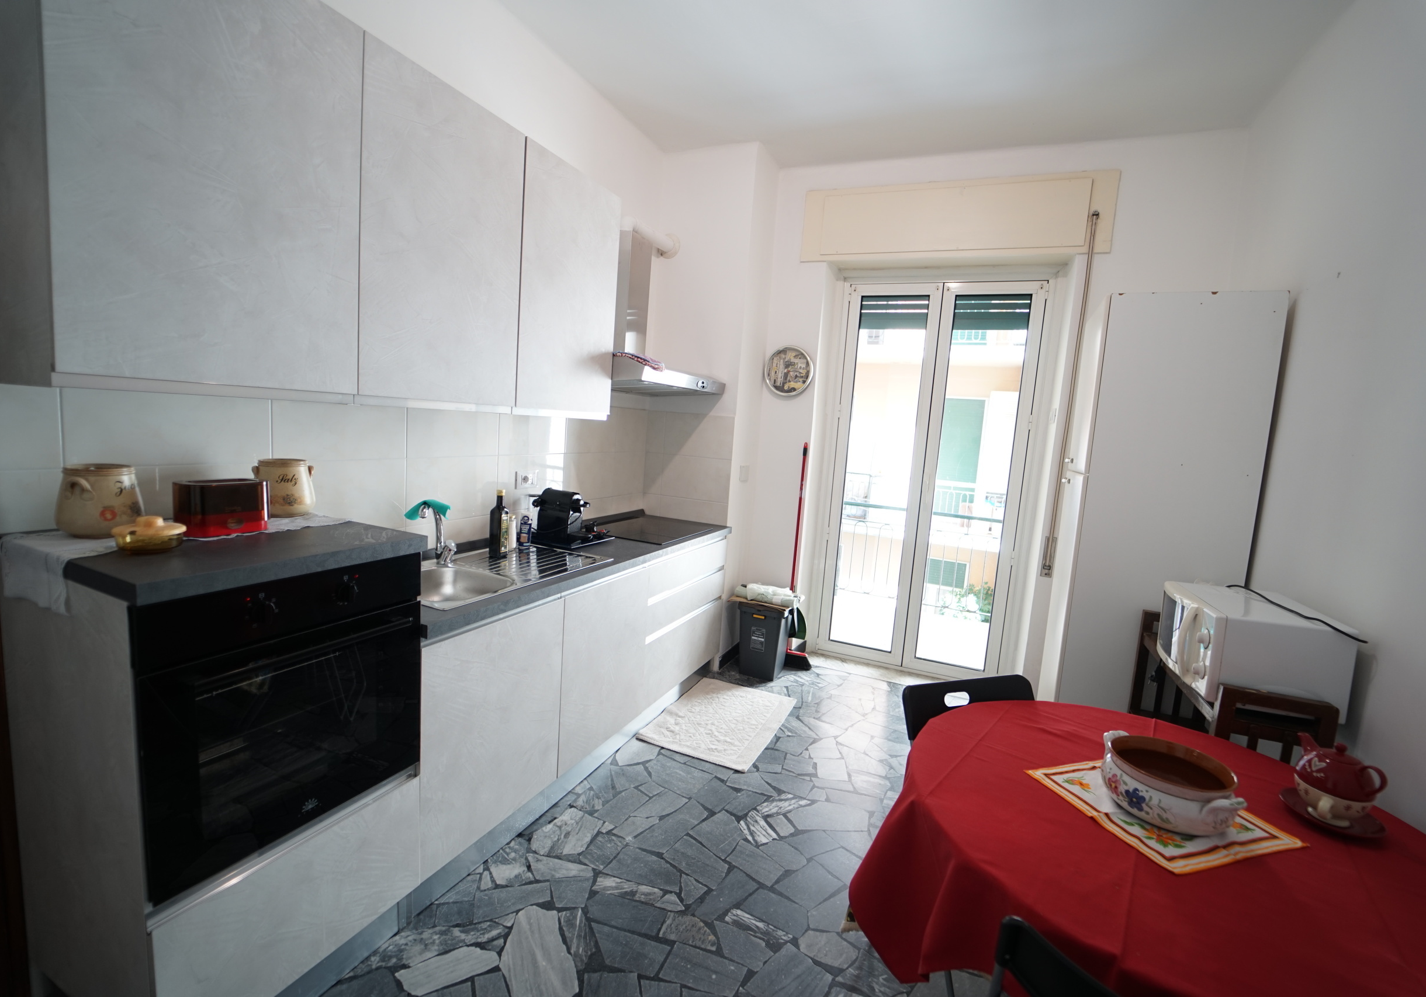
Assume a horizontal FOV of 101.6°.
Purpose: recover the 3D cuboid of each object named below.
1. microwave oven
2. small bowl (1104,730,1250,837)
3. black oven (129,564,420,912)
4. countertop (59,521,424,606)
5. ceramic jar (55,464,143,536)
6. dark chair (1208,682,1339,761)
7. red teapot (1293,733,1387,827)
[{"bbox_3d":[1.655,0.453,1.827,0.324,0.257,0.429,7,8,21],"label":"microwave oven"},{"bbox_3d":[0.981,0.607,1.252,0.227,0.107,0.282,2,7,-20],"label":"small bowl"},{"bbox_3d":[-1.144,0.424,1.411,0.570,0.600,0.597,7,7,24],"label":"black oven"},{"bbox_3d":[-1.196,0.113,1.456,0.635,0.039,0.601,7,8,25],"label":"countertop"},{"bbox_3d":[-1.363,0.002,1.296,0.148,0.153,0.148,2,7,-17],"label":"ceramic jar"},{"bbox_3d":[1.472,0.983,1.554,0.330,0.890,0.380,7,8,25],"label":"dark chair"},{"bbox_3d":[1.344,0.605,1.258,0.121,0.151,0.173,2,7,-20],"label":"red teapot"}]

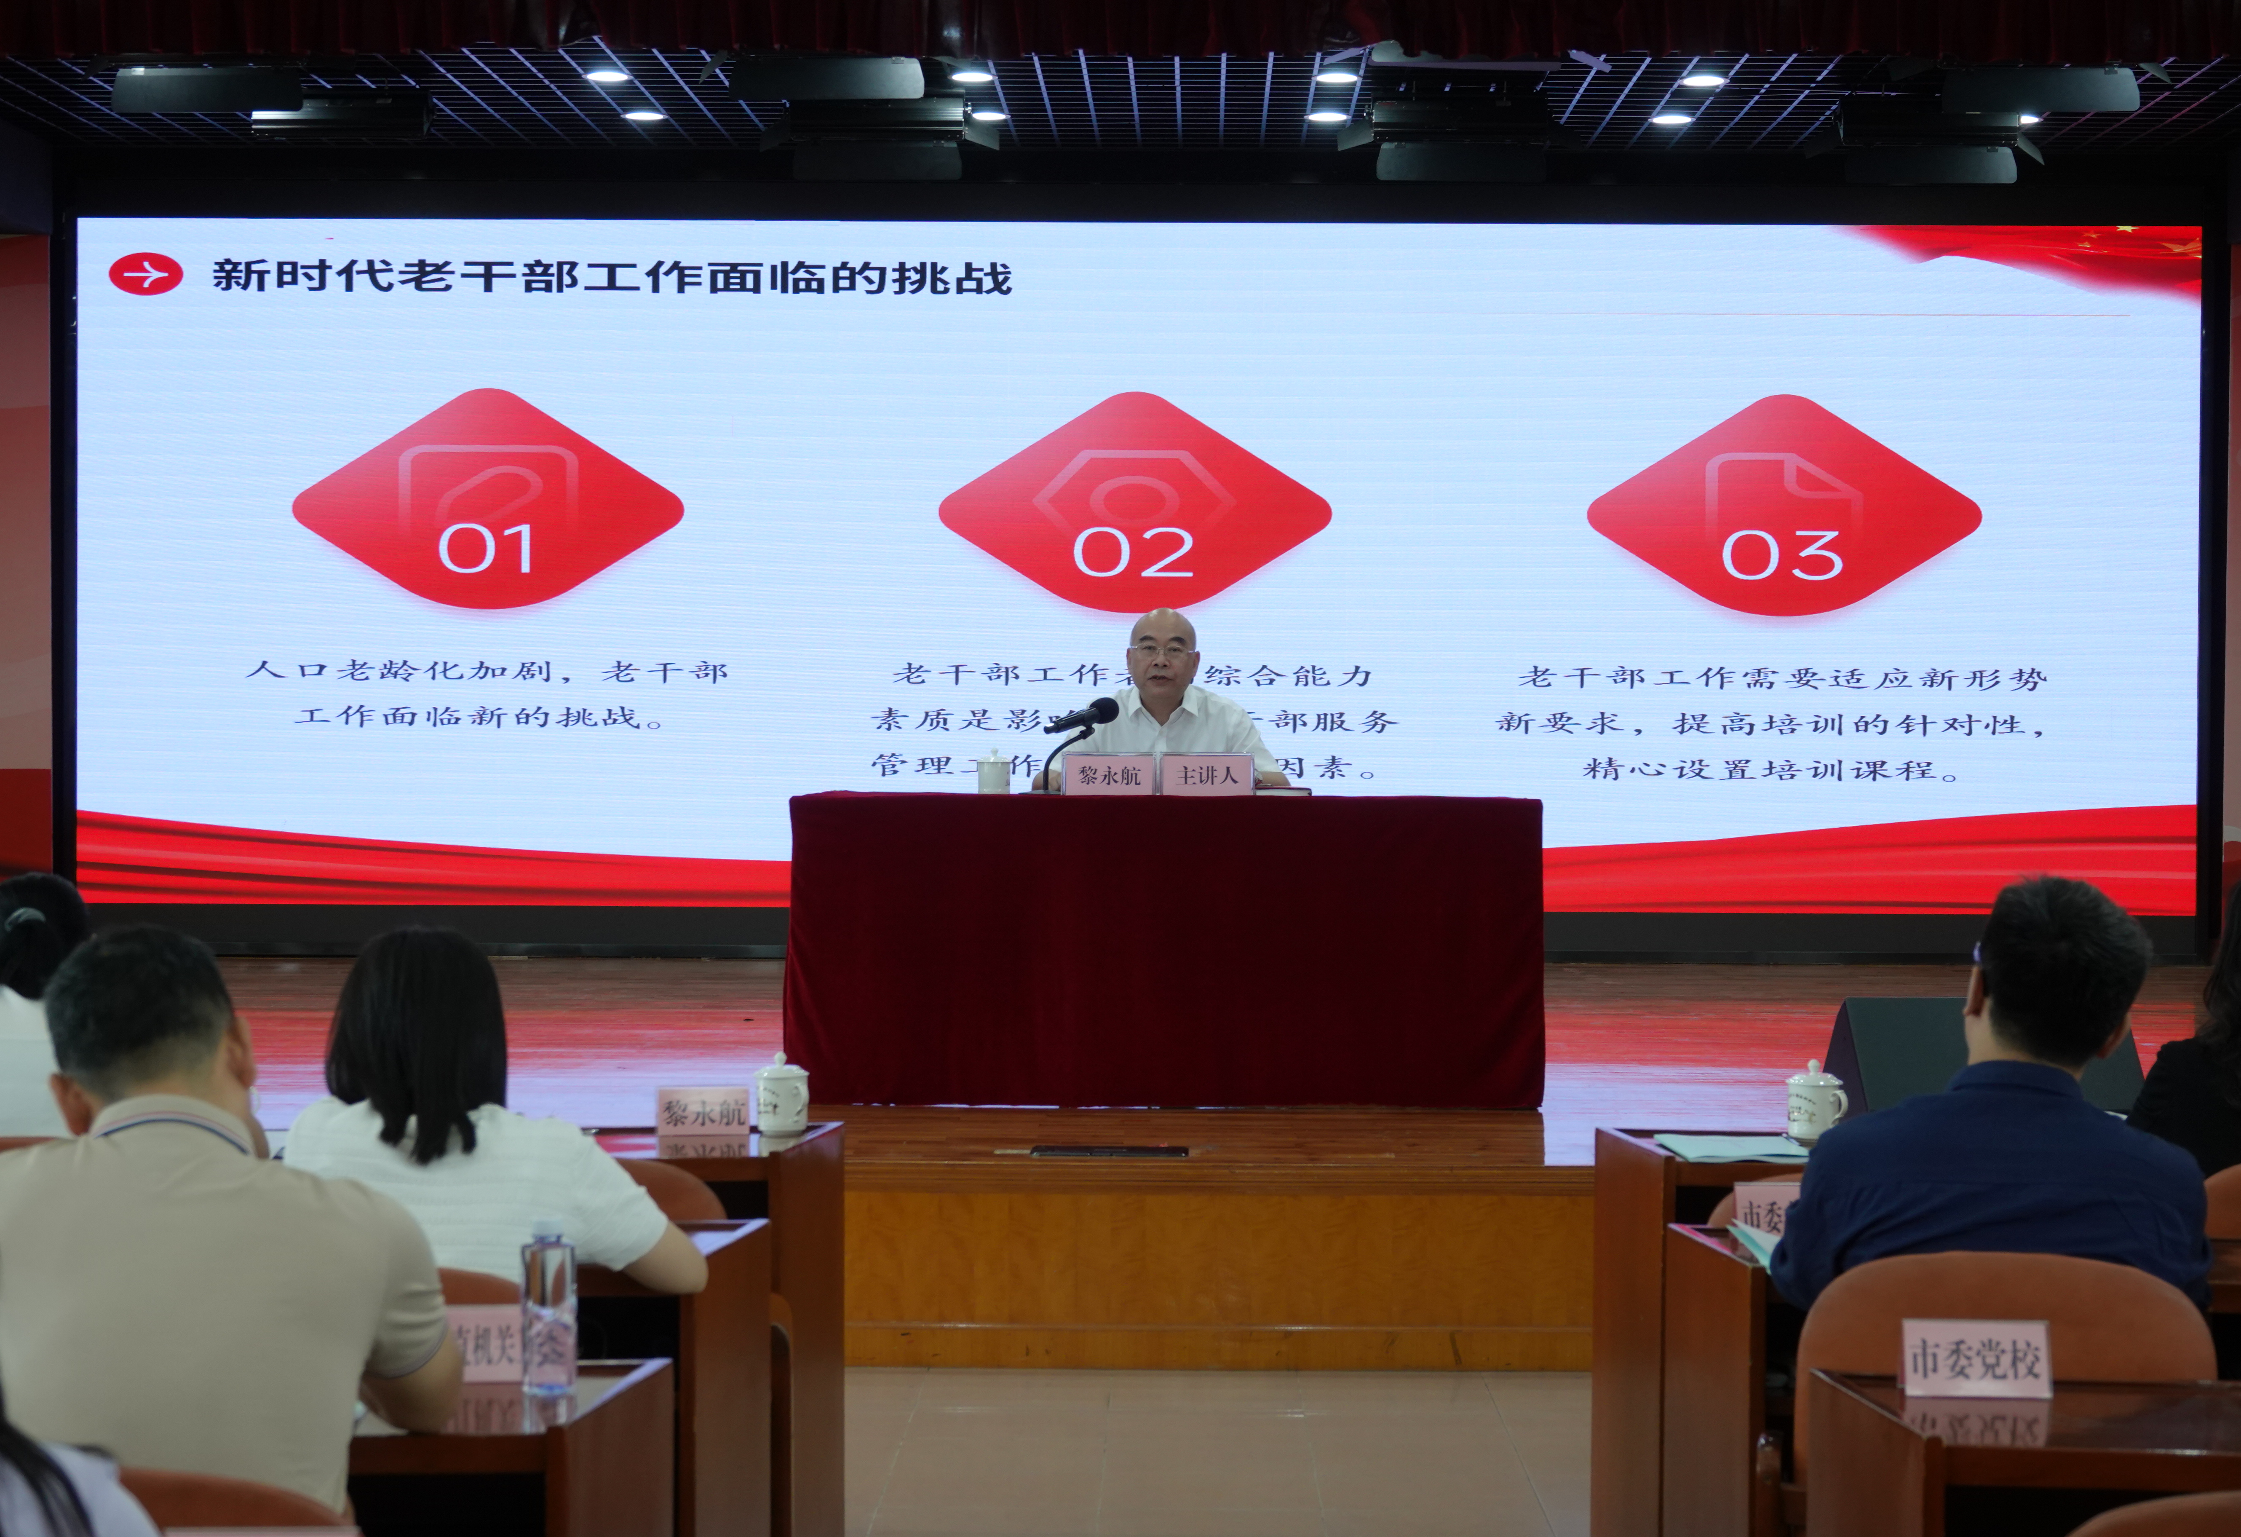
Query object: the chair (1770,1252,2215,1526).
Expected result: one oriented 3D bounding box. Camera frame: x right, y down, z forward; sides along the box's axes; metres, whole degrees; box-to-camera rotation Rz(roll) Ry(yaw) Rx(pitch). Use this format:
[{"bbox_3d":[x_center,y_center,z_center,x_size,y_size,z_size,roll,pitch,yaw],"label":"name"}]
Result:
[{"bbox_3d":[0.990,0.955,5.330,0.520,0.860,0.570,0,1,-3],"label":"chair"}]

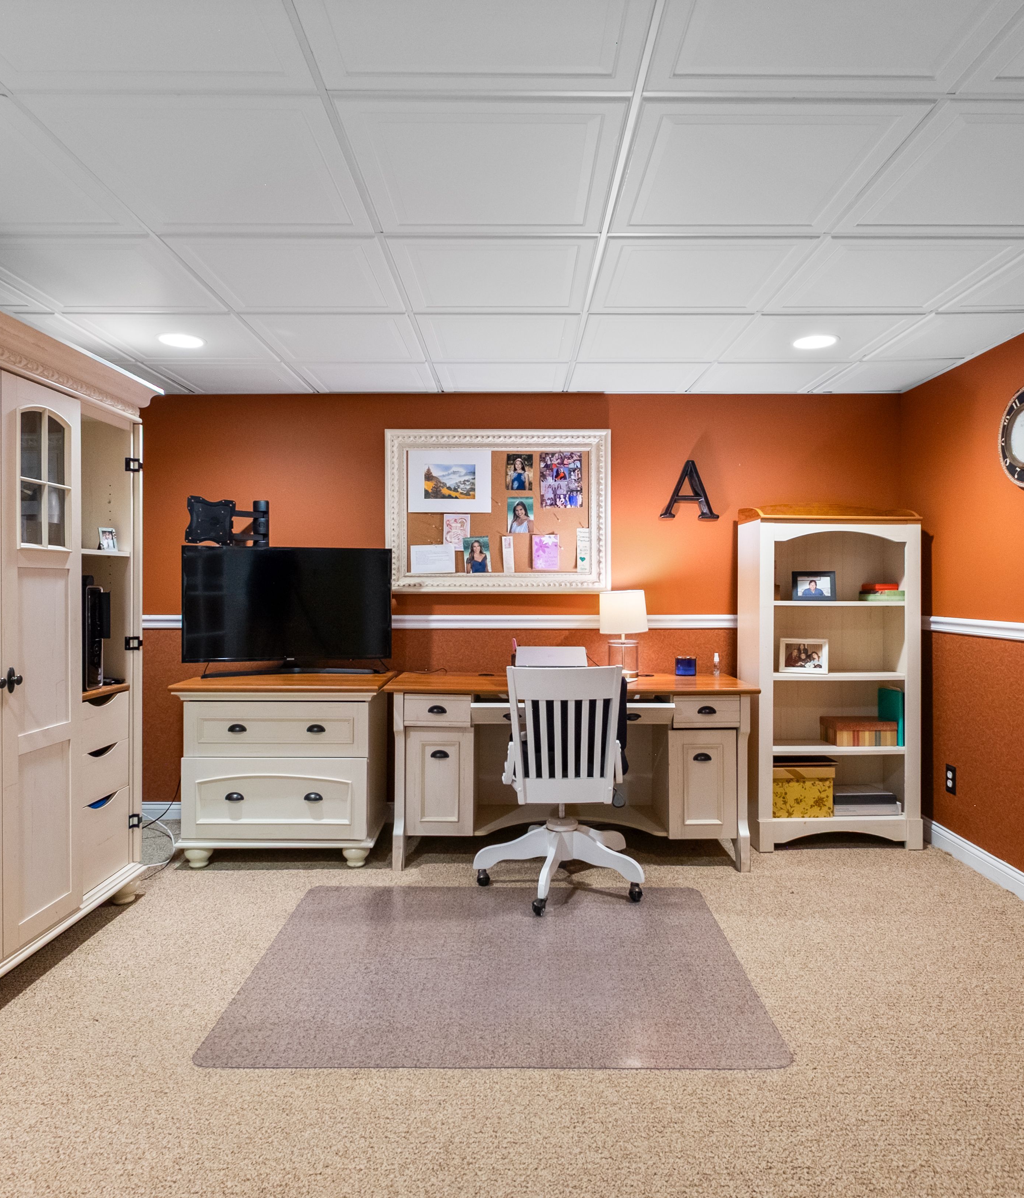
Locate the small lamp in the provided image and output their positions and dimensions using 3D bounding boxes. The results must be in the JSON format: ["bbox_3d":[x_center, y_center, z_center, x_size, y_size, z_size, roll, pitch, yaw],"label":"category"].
[{"bbox_3d":[0.520,0.164,3.472,0.215,0.400,0.215,0,1,0],"label":"small lamp"}]

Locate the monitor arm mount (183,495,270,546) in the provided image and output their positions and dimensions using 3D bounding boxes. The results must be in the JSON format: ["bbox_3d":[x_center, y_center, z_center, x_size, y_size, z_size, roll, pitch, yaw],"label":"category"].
[{"bbox_3d":[-1.356,-0.358,3.611,0.303,0.247,0.311,0,0,0],"label":"monitor arm mount"}]

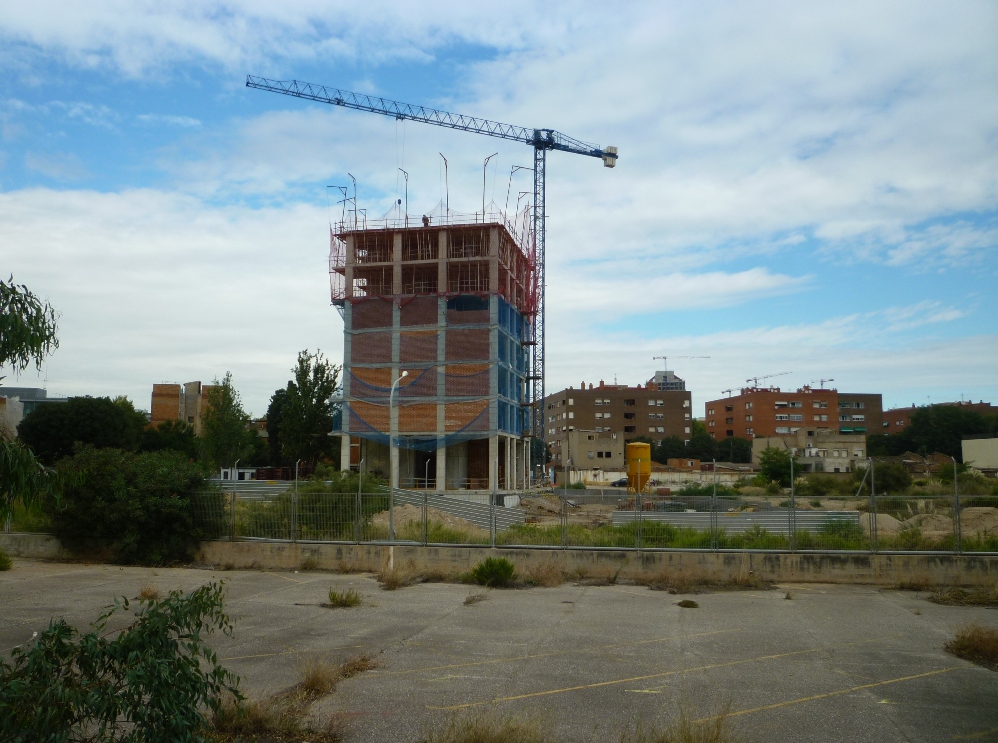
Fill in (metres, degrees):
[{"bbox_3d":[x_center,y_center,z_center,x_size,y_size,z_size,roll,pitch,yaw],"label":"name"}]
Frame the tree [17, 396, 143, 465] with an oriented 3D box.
[{"bbox_3d":[-41.563,7.192,82.727,11.600,9.670,10.000,2,-7,-17],"label":"tree"}]

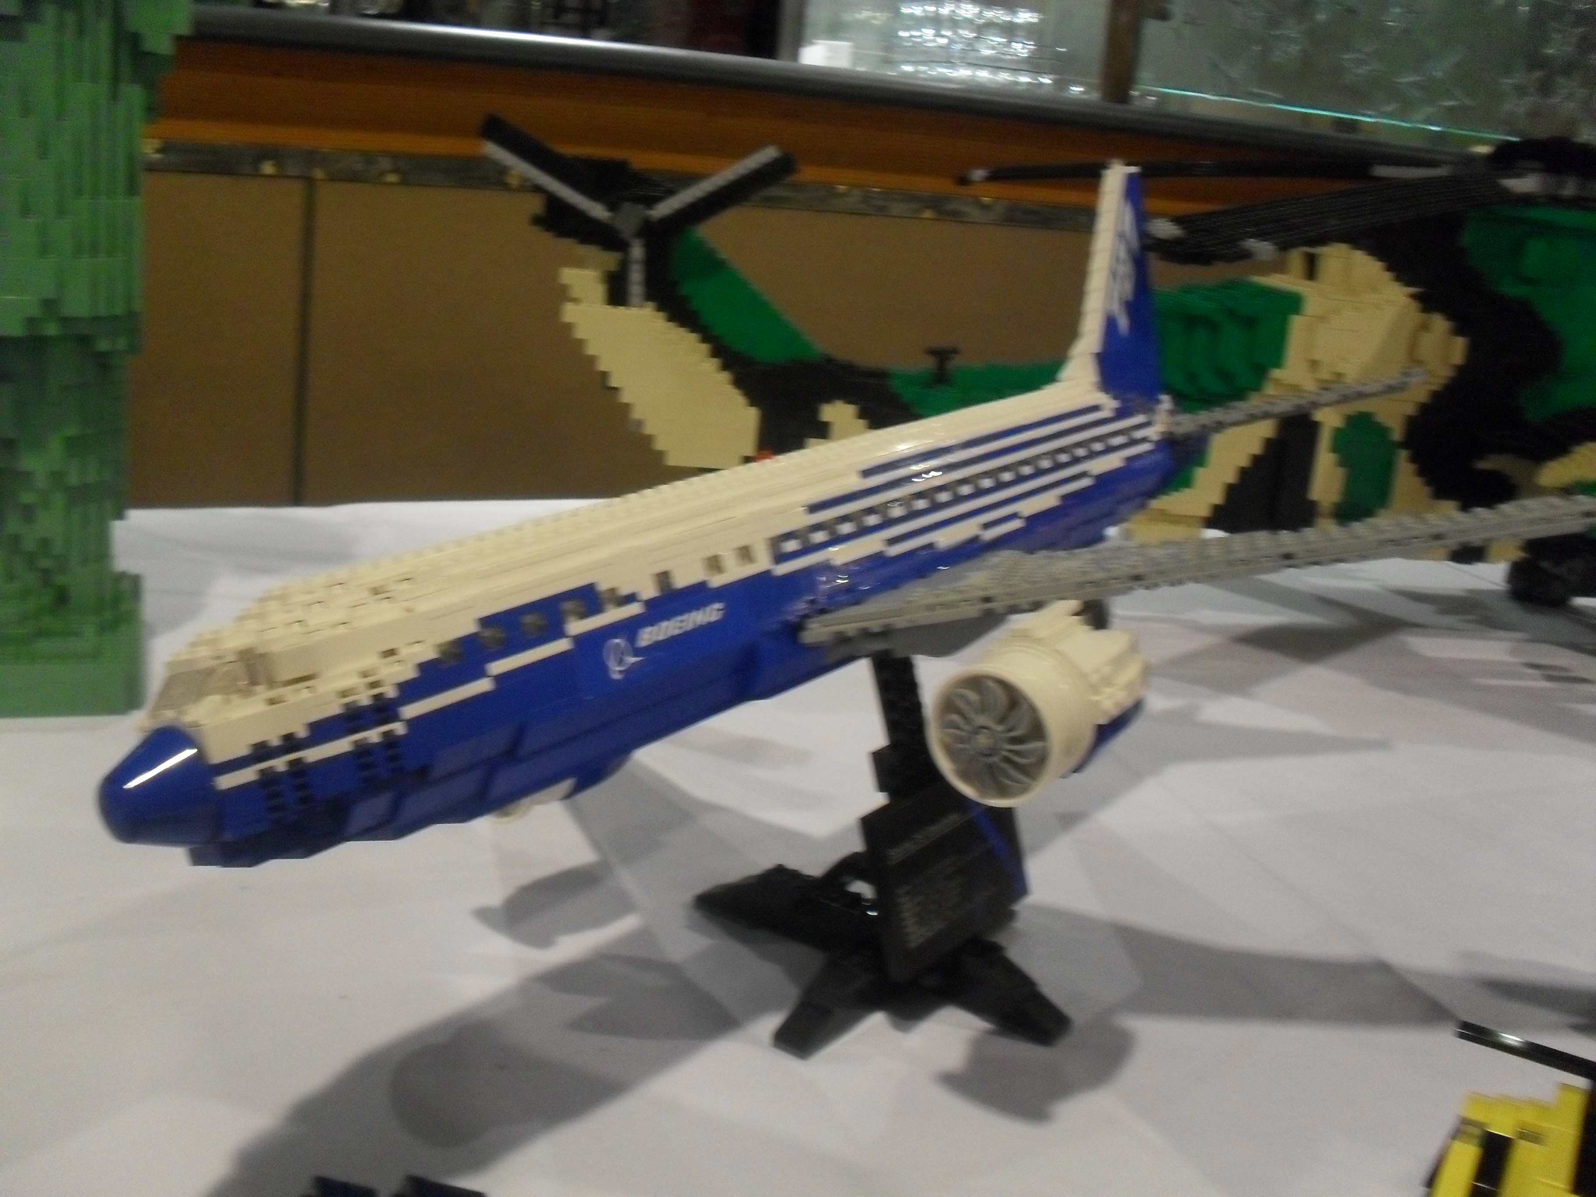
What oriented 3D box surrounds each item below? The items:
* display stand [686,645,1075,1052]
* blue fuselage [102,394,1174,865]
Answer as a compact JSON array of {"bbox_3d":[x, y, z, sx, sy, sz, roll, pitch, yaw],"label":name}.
[{"bbox_3d":[0.036,0.084,0.641,0.160,0.135,0.160,15,17,35],"label":"display stand"},{"bbox_3d":[0.026,-0.024,0.641,0.067,0.080,0.640,-6,9,40],"label":"blue fuselage"}]

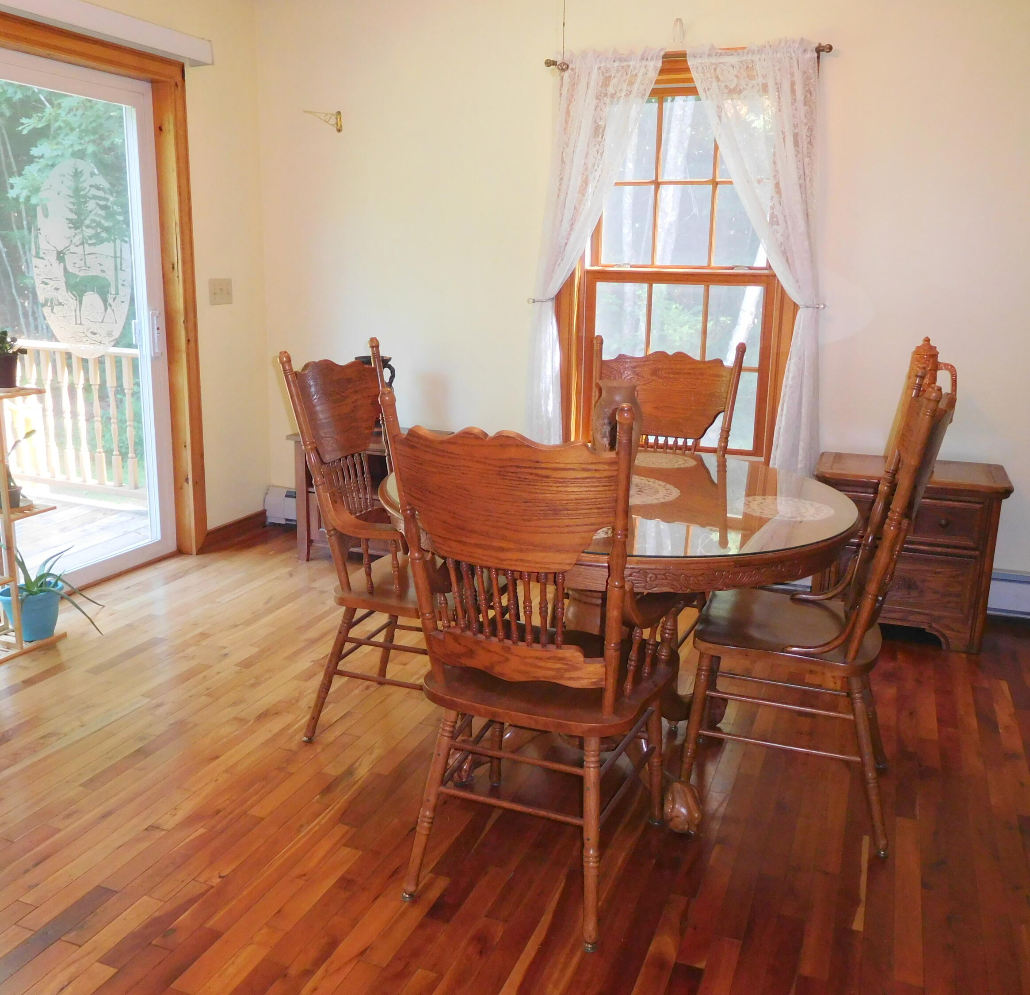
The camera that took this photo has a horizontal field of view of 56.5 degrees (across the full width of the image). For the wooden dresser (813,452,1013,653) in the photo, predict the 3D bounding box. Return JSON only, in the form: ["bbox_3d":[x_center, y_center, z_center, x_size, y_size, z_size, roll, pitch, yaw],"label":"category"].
[{"bbox_3d":[1.443,0.197,3.575,0.630,0.613,0.420,5,14,17],"label":"wooden dresser"}]

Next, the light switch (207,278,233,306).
[{"bbox_3d":[-1.365,-0.958,4.456,0.010,0.116,0.164,6,14,20],"label":"light switch"}]

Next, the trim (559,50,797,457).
[{"bbox_3d":[0.680,-0.950,4.003,1.035,1.705,0.080,6,14,20],"label":"trim"}]

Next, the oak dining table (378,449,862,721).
[{"bbox_3d":[0.245,0.343,2.555,1.212,0.744,1.212,6,14,20],"label":"oak dining table"}]

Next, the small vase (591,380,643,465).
[{"bbox_3d":[0.269,-0.157,2.452,0.133,0.277,0.133,6,14,21],"label":"small vase"}]

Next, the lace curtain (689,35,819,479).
[{"bbox_3d":[0.922,-0.850,3.768,0.570,1.760,0.120,6,14,21],"label":"lace curtain"}]

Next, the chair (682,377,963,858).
[{"bbox_3d":[0.720,0.229,2.352,0.550,1.078,0.500,6,14,20],"label":"chair"}]

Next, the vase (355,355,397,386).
[{"bbox_3d":[-0.616,-0.454,4.263,0.205,0.345,0.200,6,14,21],"label":"vase"}]

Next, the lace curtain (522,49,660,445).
[{"bbox_3d":[0.315,-0.924,4.067,0.535,1.820,0.110,6,14,20],"label":"lace curtain"}]

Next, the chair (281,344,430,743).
[{"bbox_3d":[-0.278,0.132,2.694,0.575,1.093,0.520,6,14,21],"label":"chair"}]

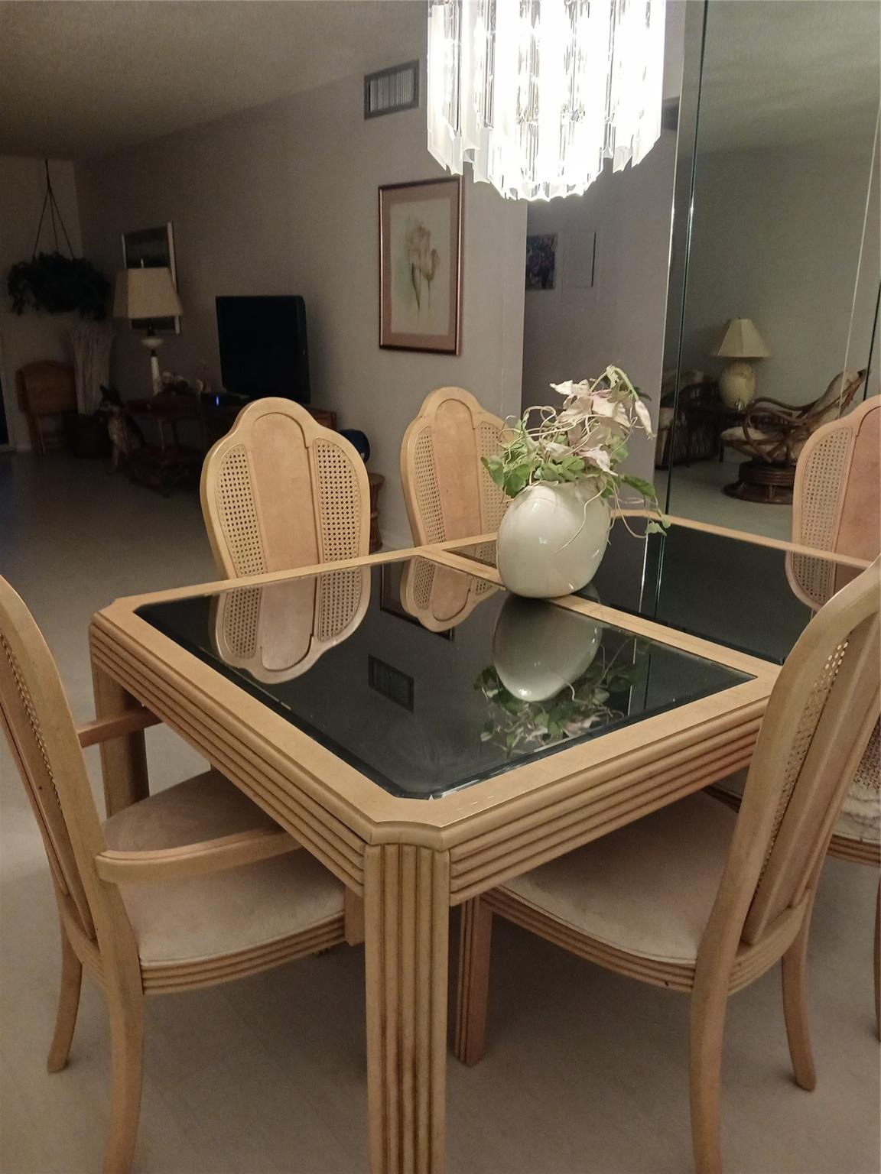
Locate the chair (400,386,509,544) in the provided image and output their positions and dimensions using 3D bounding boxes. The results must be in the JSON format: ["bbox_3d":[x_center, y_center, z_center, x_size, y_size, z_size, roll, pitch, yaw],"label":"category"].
[{"bbox_3d":[0.195,0.040,2.458,0.500,1.100,0.600,-14,22,-39],"label":"chair"}]

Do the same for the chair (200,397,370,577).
[{"bbox_3d":[-0.217,0.150,2.074,0.500,1.100,0.600,-13,22,-39],"label":"chair"}]

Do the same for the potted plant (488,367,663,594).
[{"bbox_3d":[0.264,-0.203,1.813,0.365,0.457,0.310,3,17,7],"label":"potted plant"}]

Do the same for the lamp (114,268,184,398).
[{"bbox_3d":[-2.087,-1.825,6.577,0.390,0.910,0.360,-12,21,-37],"label":"lamp"}]

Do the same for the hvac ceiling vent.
[{"bbox_3d":[-0.254,-2.449,4.521,0.025,0.203,0.459,-12,21,-37],"label":"hvac ceiling vent"}]

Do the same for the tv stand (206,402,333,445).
[{"bbox_3d":[-1.078,-0.766,5.733,0.420,0.690,0.980,-12,21,-37],"label":"tv stand"}]

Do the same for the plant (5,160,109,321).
[{"bbox_3d":[-3.113,-2.796,7.409,0.830,1.220,0.720,-6,18,-21],"label":"plant"}]

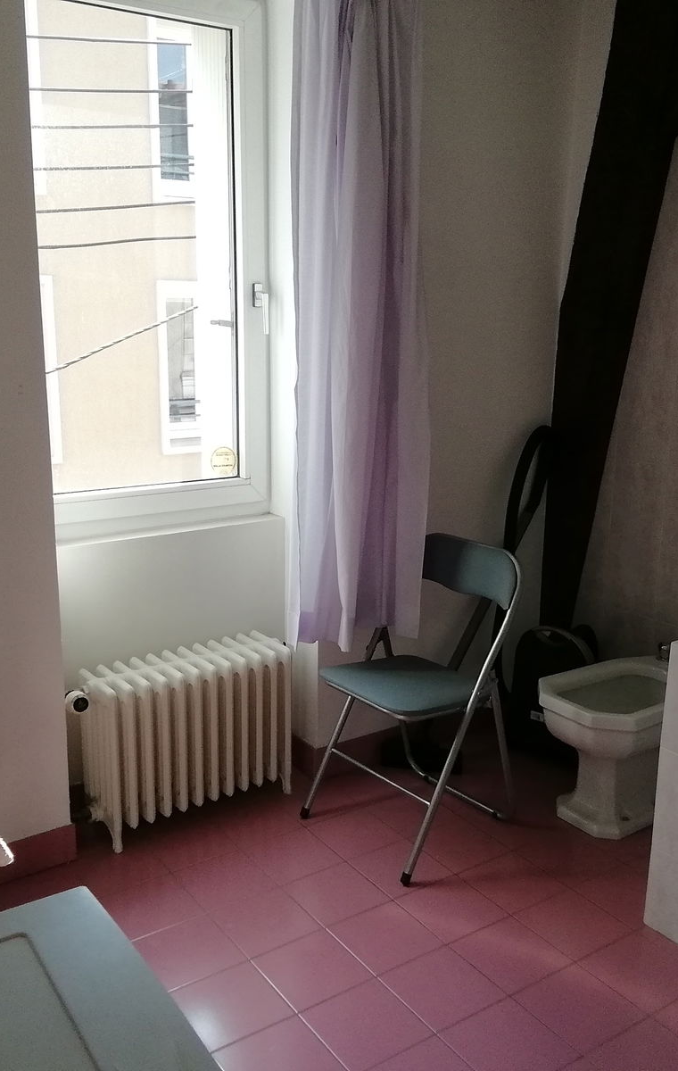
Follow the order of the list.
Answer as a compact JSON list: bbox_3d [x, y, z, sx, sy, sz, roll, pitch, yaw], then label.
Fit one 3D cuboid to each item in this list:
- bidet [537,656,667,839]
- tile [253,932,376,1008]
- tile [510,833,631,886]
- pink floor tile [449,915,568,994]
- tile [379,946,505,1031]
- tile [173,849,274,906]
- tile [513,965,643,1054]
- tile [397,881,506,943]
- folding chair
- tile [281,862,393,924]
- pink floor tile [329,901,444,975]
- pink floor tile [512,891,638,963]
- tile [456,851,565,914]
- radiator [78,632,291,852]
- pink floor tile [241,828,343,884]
[{"bbox_3d":[0.828,0.596,2.814,0.580,0.386,0.325,-9,17,-33],"label":"bidet"},{"bbox_3d":[-0.059,0.946,2.153,0.198,0.010,0.198,-8,17,-34],"label":"tile"},{"bbox_3d":[0.600,0.850,2.597,0.198,0.010,0.198,-8,17,-34],"label":"tile"},{"bbox_3d":[0.384,0.939,2.216,0.198,0.010,0.198,-8,17,-34],"label":"pink floor tile"},{"bbox_3d":[0.221,0.965,2.109,0.198,0.010,0.198,-9,17,-33],"label":"tile"},{"bbox_3d":[-0.286,0.862,2.472,0.198,0.010,0.198,-8,17,-34],"label":"tile"},{"bbox_3d":[0.497,0.981,2.057,0.198,0.010,0.198,-8,17,-34],"label":"tile"},{"bbox_3d":[0.270,0.897,2.375,0.198,0.010,0.198,-8,17,-34],"label":"tile"},{"bbox_3d":[0.206,0.418,2.656,0.460,0.790,0.440,-10,18,-38],"label":"folding chair"},{"bbox_3d":[-0.008,0.880,2.424,0.198,0.010,0.198,-8,17,-34],"label":"tile"},{"bbox_3d":[0.106,0.921,2.264,0.198,0.010,0.198,-8,17,-34],"label":"pink floor tile"},{"bbox_3d":[0.552,0.916,2.328,0.198,0.010,0.198,-9,17,-33],"label":"pink floor tile"},{"bbox_3d":[0.439,0.875,2.488,0.198,0.010,0.198,-9,17,-33],"label":"tile"},{"bbox_3d":[-0.414,0.555,2.772,0.570,0.455,0.205,-10,17,-37],"label":"radiator"},{"bbox_3d":[-0.121,0.838,2.583,0.198,0.010,0.198,-8,17,-34],"label":"pink floor tile"}]

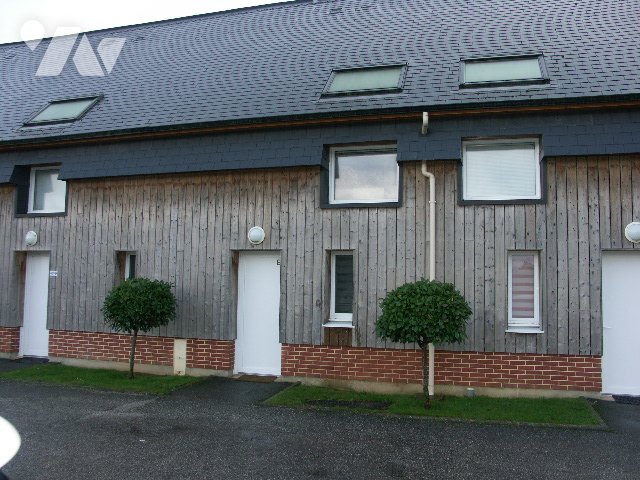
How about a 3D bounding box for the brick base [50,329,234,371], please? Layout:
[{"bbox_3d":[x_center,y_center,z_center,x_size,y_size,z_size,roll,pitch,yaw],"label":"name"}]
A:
[{"bbox_3d":[-3.291,1.952,9.658,3.740,0.500,0.200,0,-4,16],"label":"brick base"}]

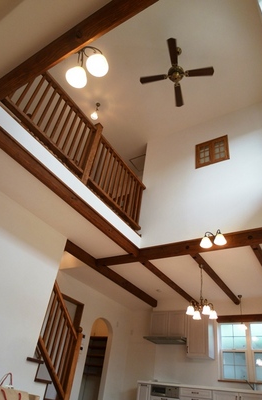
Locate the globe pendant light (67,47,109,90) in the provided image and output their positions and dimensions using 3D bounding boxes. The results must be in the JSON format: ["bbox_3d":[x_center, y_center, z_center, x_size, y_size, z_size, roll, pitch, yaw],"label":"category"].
[{"bbox_3d":[-0.350,-1.103,2.215,0.390,0.225,0.240,-15,-42,29],"label":"globe pendant light"}]

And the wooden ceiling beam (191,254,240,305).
[{"bbox_3d":[1.697,1.549,5.340,0.125,0.105,2.510,-15,-42,29],"label":"wooden ceiling beam"}]

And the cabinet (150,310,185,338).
[{"bbox_3d":[0.934,2.927,6.479,0.876,0.561,0.340,-15,-42,29],"label":"cabinet"}]

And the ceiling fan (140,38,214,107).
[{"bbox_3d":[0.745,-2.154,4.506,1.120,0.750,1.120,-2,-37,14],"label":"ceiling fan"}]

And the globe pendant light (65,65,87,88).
[{"bbox_3d":[-0.432,-1.031,2.270,0.175,0.135,0.175,5,-36,4],"label":"globe pendant light"}]

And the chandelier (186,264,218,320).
[{"bbox_3d":[1.159,1.482,4.562,0.410,0.840,0.410,-15,-42,29],"label":"chandelier"}]

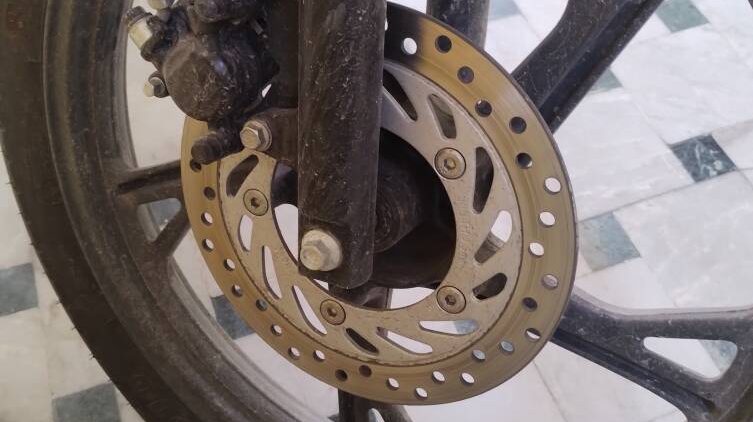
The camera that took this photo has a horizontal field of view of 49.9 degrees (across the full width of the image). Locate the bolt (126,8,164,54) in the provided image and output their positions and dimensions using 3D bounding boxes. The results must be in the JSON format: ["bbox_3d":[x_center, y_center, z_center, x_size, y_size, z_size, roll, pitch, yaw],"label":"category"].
[{"bbox_3d":[-0.123,-0.095,0.429,0.013,0.019,0.013,-27,38,-9],"label":"bolt"}]

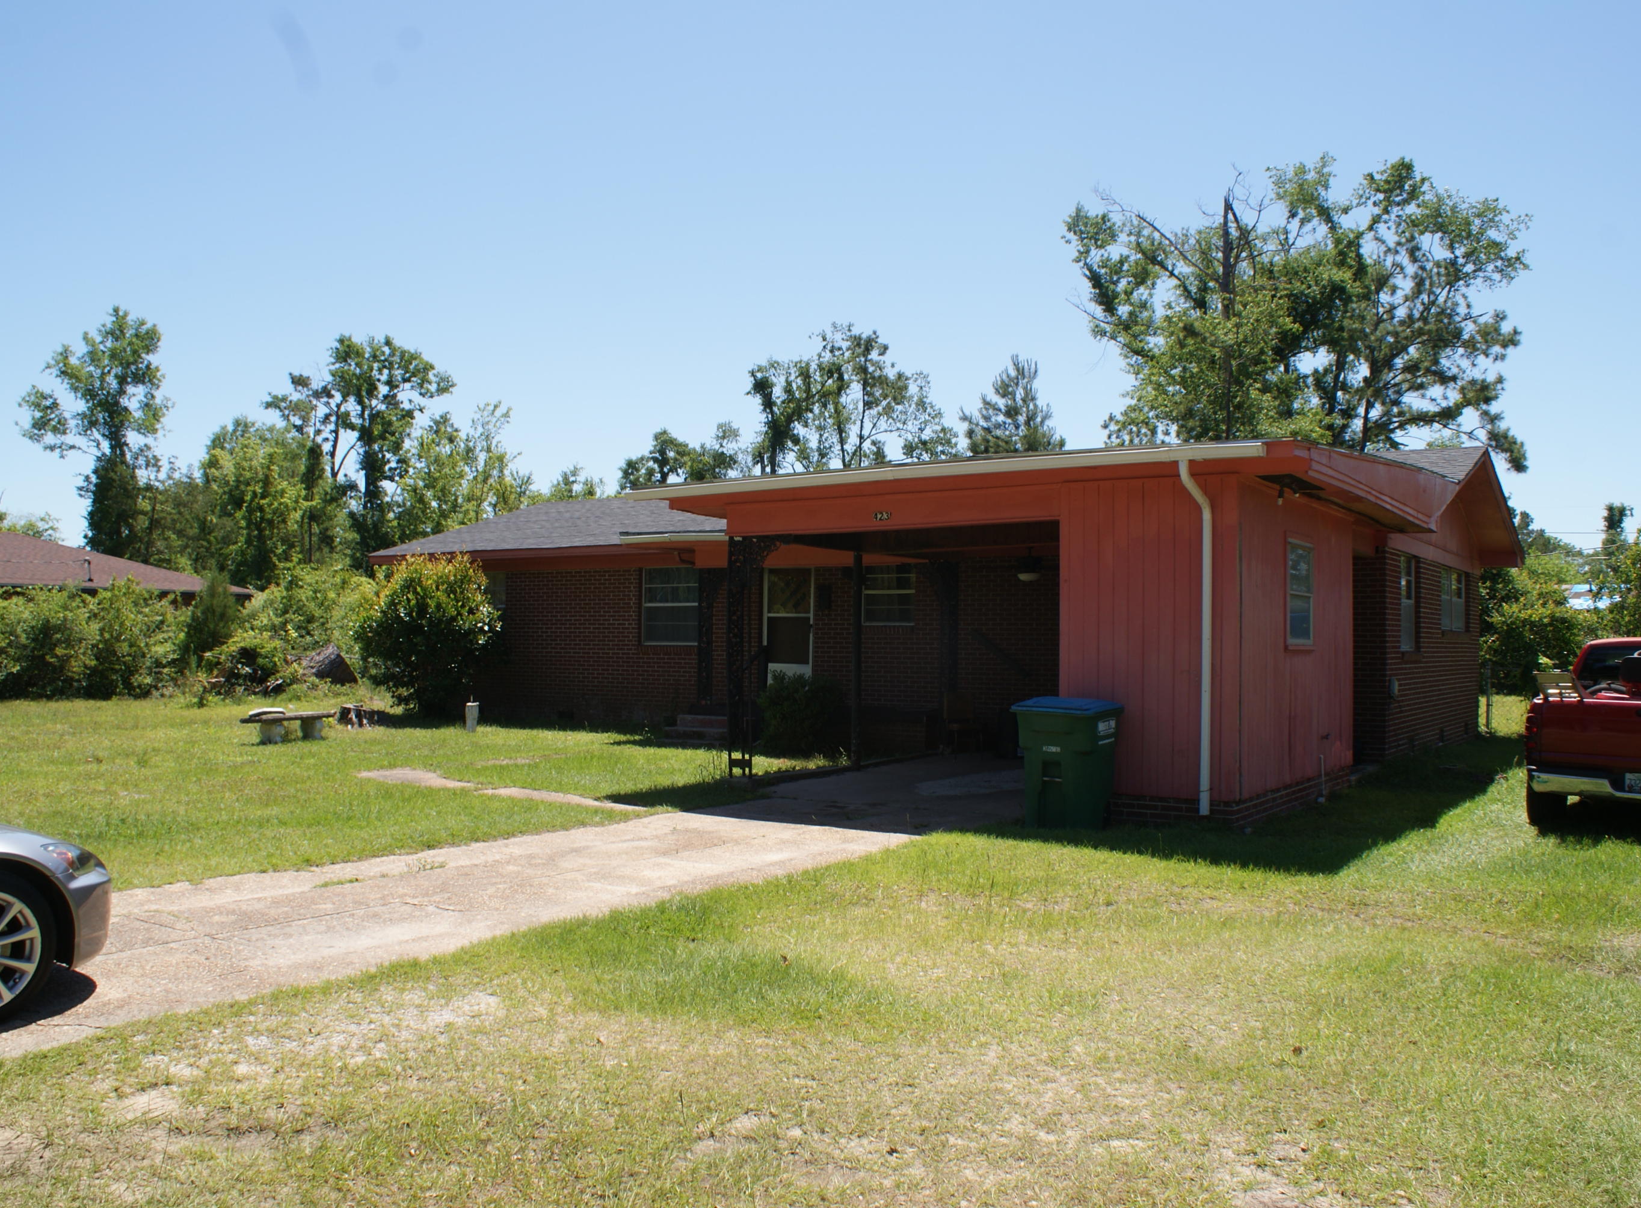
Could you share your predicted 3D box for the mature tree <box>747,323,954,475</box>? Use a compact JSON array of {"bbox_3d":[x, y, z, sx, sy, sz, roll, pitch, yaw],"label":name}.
[{"bbox_3d":[1.024,-3.978,53.791,8.400,14.067,7.500,-1,-2,34],"label":"mature tree"}]

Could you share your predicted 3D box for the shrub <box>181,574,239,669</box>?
[{"bbox_3d":[-14.894,0.745,32.988,1.478,2.934,1.500,1,-2,-24],"label":"shrub"}]

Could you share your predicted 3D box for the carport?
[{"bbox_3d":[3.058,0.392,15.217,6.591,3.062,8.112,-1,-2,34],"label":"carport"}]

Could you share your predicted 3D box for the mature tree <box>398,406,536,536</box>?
[{"bbox_3d":[-11.870,-1.994,44.862,4.800,9.308,4.600,-1,-2,34],"label":"mature tree"}]

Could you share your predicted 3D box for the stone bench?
[{"bbox_3d":[-7.790,1.807,19.793,1.420,0.420,0.420,2,-2,-35],"label":"stone bench"}]

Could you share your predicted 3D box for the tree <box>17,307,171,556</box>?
[{"bbox_3d":[-32.433,-5.212,60.165,6.805,16.090,6.805,1,-2,-28],"label":"tree"}]

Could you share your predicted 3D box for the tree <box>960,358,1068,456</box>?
[{"bbox_3d":[6.830,-3.003,48.107,4.308,11.673,4.308,0,-2,8],"label":"tree"}]

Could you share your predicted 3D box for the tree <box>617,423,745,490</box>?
[{"bbox_3d":[-6.047,-2.375,58.090,6.041,10.763,6.041,1,-2,-6],"label":"tree"}]

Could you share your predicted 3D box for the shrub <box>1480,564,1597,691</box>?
[{"bbox_3d":[19.595,0.854,36.944,3.400,3.788,3.200,-1,-2,34],"label":"shrub"}]

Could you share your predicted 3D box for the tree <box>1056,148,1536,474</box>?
[{"bbox_3d":[13.873,-5.115,39.266,13.000,15.741,11.500,-1,-2,34],"label":"tree"}]

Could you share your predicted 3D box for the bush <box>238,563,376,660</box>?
[{"bbox_3d":[-13.304,0.613,34.993,3.747,3.341,3.600,1,-2,-21],"label":"bush"}]

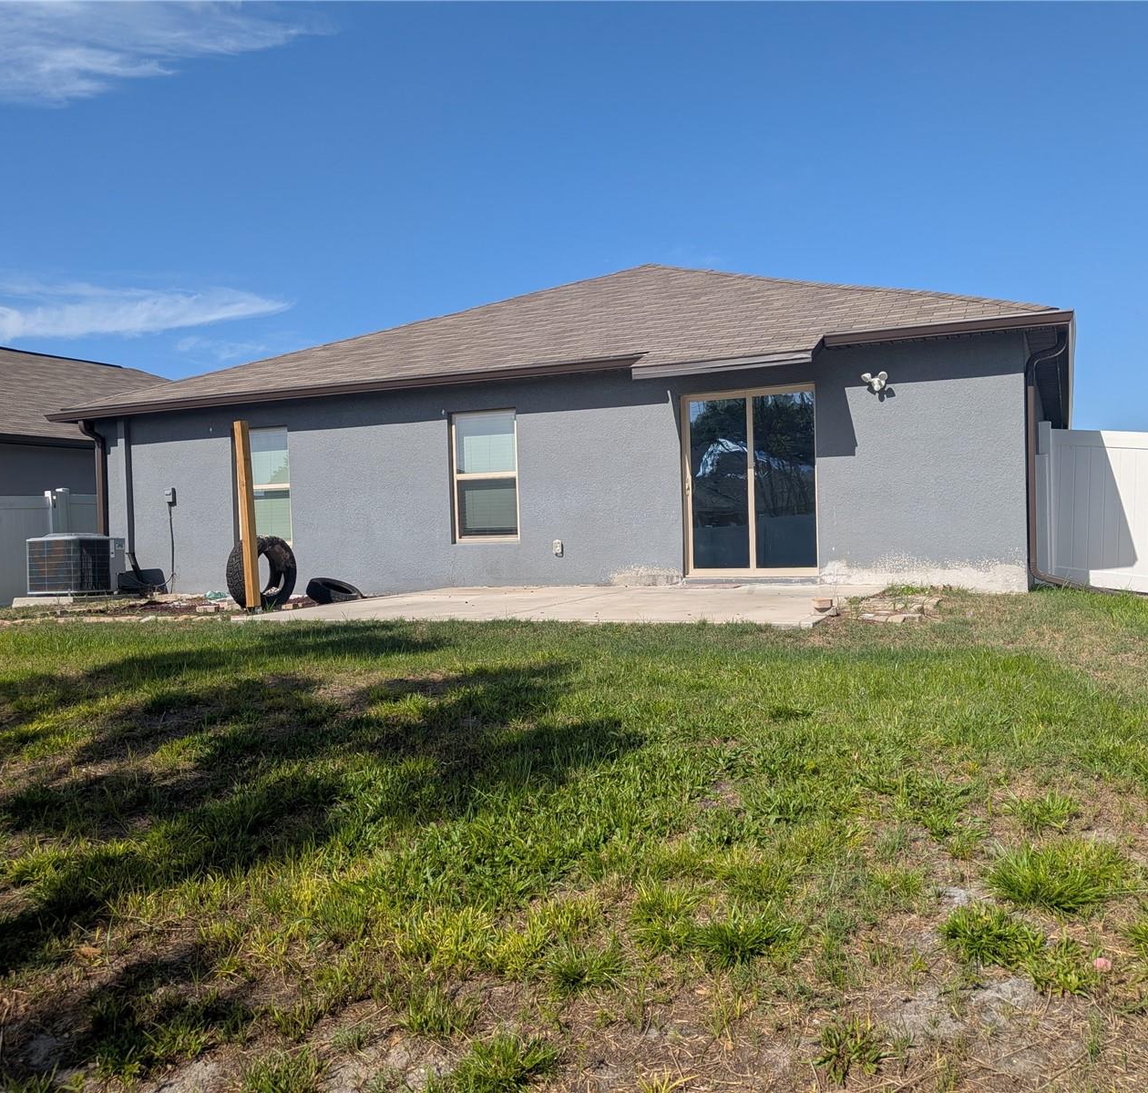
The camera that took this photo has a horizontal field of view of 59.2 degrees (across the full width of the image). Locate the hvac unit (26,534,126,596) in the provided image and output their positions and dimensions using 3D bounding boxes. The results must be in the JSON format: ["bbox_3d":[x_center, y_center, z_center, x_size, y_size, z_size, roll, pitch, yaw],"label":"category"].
[{"bbox_3d":[-6.621,0.236,13.532,0.830,0.760,0.830,-1,1,20],"label":"hvac unit"}]

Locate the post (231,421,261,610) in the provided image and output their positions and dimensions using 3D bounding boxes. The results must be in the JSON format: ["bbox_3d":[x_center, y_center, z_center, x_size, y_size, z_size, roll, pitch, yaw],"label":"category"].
[{"bbox_3d":[-3.034,-0.297,9.400,0.092,1.760,0.092,-4,0,26],"label":"post"}]

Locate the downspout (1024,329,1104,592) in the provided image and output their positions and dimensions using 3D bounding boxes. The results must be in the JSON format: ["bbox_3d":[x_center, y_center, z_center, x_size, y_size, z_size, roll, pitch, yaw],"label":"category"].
[{"bbox_3d":[4.570,-0.798,9.410,0.640,2.470,0.130,-1,1,26],"label":"downspout"}]

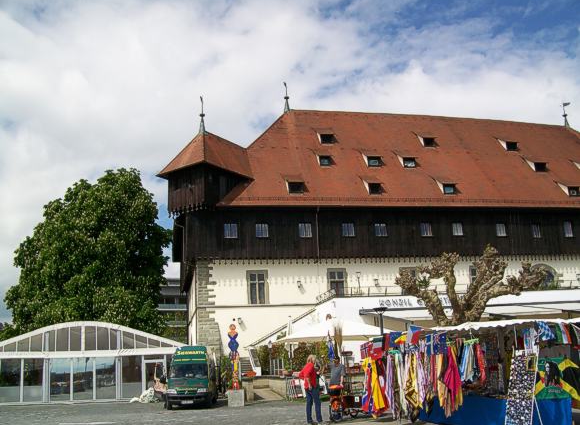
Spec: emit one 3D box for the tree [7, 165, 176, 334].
[{"bbox_3d":[-17.479,5.560,49.405,14.200,19.500,14.000,2,-15,-19],"label":"tree"}]

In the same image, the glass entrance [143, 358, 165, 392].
[{"bbox_3d":[-8.330,10.087,34.688,1.350,2.400,0.150,-2,-15,-5],"label":"glass entrance"}]

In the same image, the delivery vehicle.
[{"bbox_3d":[-4.860,8.309,28.941,2.020,2.860,5.300,-2,-15,-3],"label":"delivery vehicle"}]

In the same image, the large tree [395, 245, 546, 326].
[{"bbox_3d":[5.517,3.415,17.122,4.400,4.850,4.100,-7,-15,16],"label":"large tree"}]

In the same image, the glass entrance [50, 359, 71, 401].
[{"bbox_3d":[-13.999,10.248,34.721,1.350,2.550,0.150,-2,-15,-5],"label":"glass entrance"}]

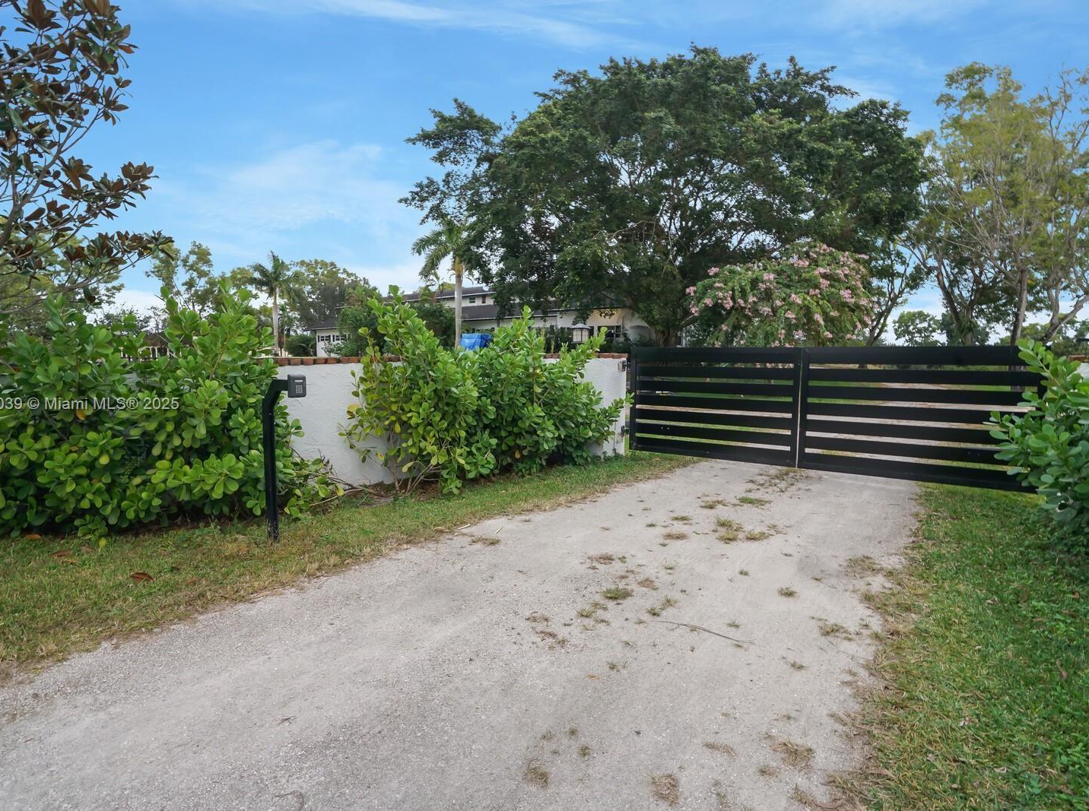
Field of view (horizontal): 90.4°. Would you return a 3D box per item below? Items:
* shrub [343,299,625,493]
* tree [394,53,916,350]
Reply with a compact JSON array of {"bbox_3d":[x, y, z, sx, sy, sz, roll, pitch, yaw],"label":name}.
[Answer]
[{"bbox_3d":[-0.409,-0.128,5.108,2.814,1.760,1.023,-3,7,-27],"label":"shrub"},{"bbox_3d":[4.717,-7.609,21.297,19.500,12.800,17.500,1,6,12],"label":"tree"}]

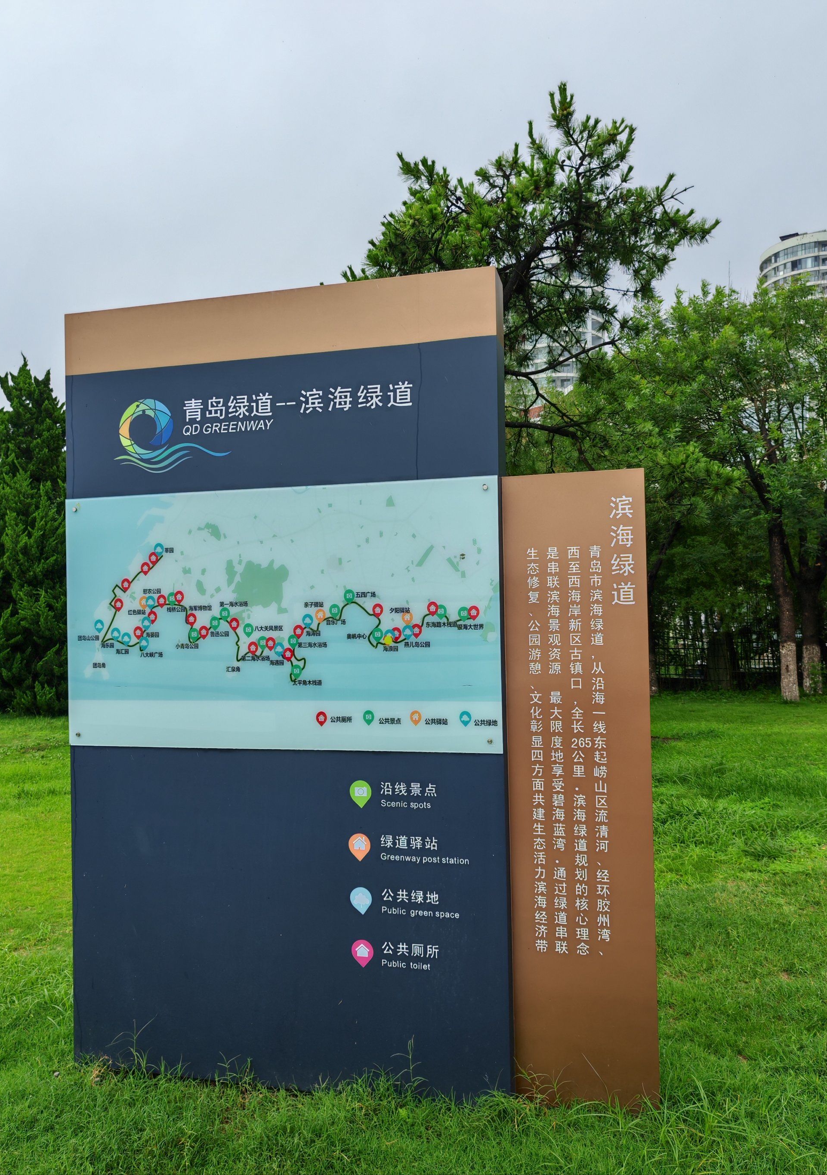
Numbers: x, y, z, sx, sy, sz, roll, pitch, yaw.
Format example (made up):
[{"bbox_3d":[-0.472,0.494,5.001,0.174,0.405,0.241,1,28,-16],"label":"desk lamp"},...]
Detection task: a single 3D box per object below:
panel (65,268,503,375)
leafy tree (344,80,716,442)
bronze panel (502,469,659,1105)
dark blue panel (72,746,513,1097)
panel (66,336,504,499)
[{"bbox_3d":[-0.443,-0.826,2.946,1.450,0.206,0.129,-1,-1,14],"label":"panel"},{"bbox_3d":[1.118,-1.680,9.029,3.900,6.585,3.700,-1,-1,0],"label":"leafy tree"},{"bbox_3d":[0.497,0.578,2.729,0.416,1.829,0.084,-1,-1,14],"label":"bronze panel"},{"bbox_3d":[-0.409,1.011,2.914,1.450,1.012,0.129,-1,-1,14],"label":"dark blue panel"},{"bbox_3d":[-0.437,-0.515,2.940,1.450,0.417,0.129,-1,-1,14],"label":"panel"}]

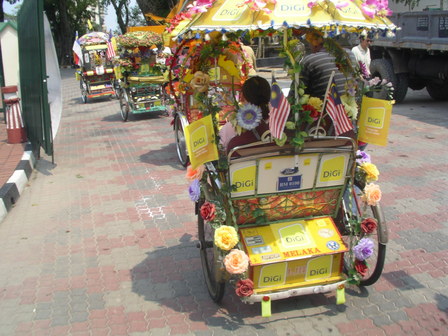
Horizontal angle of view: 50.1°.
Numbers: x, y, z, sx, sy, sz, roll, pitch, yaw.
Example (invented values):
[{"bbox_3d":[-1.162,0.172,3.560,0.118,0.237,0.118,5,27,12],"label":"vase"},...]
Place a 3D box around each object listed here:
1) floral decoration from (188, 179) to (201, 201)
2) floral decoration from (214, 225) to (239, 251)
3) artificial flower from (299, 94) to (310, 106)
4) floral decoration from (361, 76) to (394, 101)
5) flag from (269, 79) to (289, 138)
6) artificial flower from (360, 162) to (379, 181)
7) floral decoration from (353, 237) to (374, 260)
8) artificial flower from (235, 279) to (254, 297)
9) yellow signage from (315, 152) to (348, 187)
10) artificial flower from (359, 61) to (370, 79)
[{"bbox_3d":[-0.180,0.137,2.920,0.070,0.140,0.130,-12,18,-38],"label":"floral decoration"},{"bbox_3d":[0.014,0.406,2.760,0.138,0.138,0.085,-1,14,0],"label":"floral decoration"},{"bbox_3d":[0.477,-0.400,2.840,0.072,0.072,0.055,2,14,9],"label":"artificial flower"},{"bbox_3d":[1.000,-0.518,3.119,0.215,0.150,0.120,3,15,17],"label":"floral decoration"},{"bbox_3d":[0.323,-0.346,2.789,0.135,0.350,0.080,-2,15,-6],"label":"flag"},{"bbox_3d":[0.951,0.029,3.130,0.100,0.115,0.090,-7,15,-19],"label":"artificial flower"},{"bbox_3d":[0.884,0.510,3.036,0.132,0.138,0.085,-5,15,-17],"label":"floral decoration"},{"bbox_3d":[0.118,0.689,2.760,0.110,0.105,0.075,-4,14,-11],"label":"artificial flower"},{"bbox_3d":[0.690,0.013,3.043,0.205,0.210,0.020,-6,25,-16],"label":"yellow signage"},{"bbox_3d":[0.901,-0.632,3.071,0.070,0.110,0.070,-7,15,-20],"label":"artificial flower"}]

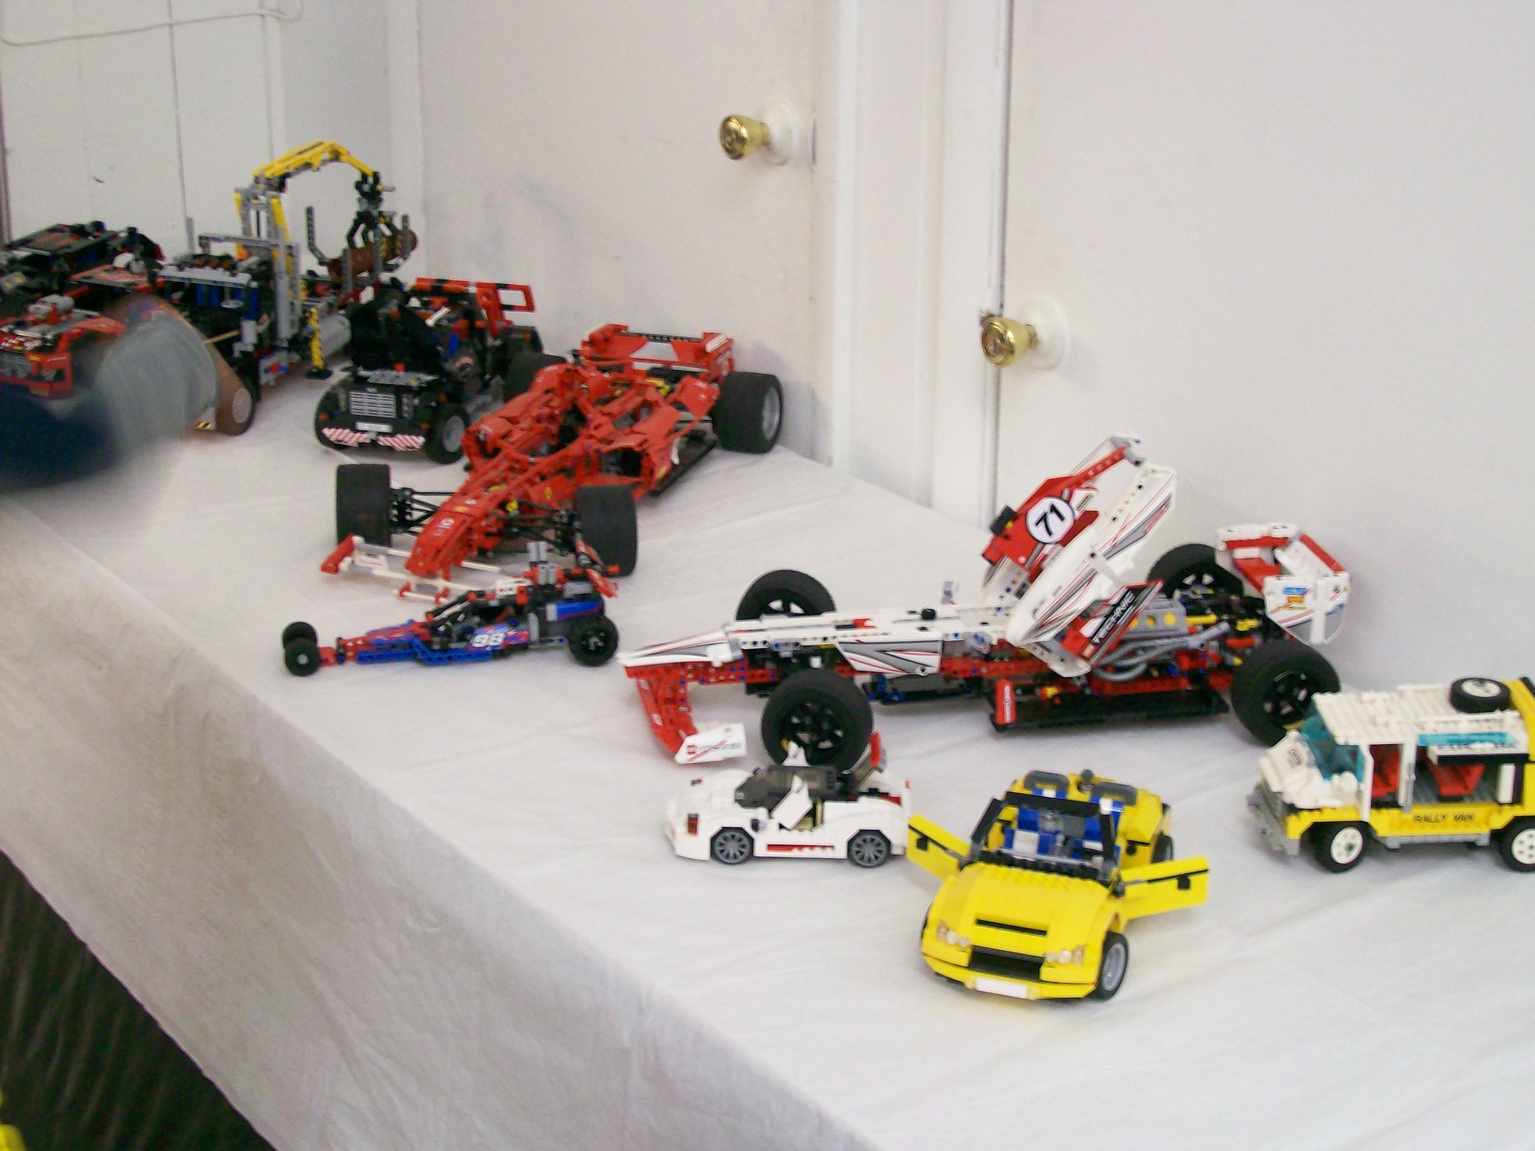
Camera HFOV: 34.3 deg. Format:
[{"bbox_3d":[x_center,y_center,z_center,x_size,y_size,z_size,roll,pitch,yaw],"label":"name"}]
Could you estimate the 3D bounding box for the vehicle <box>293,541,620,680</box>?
[{"bbox_3d":[-0.274,0.022,2.124,0.281,0.096,0.125,-4,20,-10],"label":"vehicle"}]

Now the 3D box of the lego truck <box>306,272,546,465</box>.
[{"bbox_3d":[-0.370,-0.232,2.756,0.164,0.150,0.305,7,21,21],"label":"lego truck"}]

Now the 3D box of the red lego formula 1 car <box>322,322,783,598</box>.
[{"bbox_3d":[-0.214,-0.128,2.503,0.296,0.120,0.637,6,21,18],"label":"red lego formula 1 car"}]

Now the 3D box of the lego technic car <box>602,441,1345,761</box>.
[{"bbox_3d":[0.166,0.005,1.986,0.573,0.210,0.262,-3,20,-6],"label":"lego technic car"}]

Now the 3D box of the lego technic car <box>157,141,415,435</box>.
[{"bbox_3d":[-0.573,-0.354,2.911,0.140,0.280,0.452,9,22,25],"label":"lego technic car"}]

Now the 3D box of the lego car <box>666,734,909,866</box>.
[{"bbox_3d":[0.014,0.156,1.764,0.175,0.080,0.071,1,20,5],"label":"lego car"}]

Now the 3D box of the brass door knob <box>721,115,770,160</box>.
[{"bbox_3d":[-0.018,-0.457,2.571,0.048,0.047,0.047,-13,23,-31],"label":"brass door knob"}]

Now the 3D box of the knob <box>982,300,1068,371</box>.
[{"bbox_3d":[0.231,-0.218,2.283,0.060,0.065,0.065,-13,23,-31],"label":"knob"}]

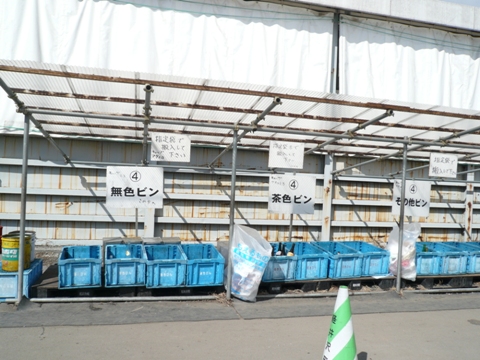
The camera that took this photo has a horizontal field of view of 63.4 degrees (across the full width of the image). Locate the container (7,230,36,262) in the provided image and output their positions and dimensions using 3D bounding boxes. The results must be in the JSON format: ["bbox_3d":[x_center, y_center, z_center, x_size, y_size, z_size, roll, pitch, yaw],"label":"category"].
[{"bbox_3d":[-2.420,0.753,4.320,0.305,0.330,0.305,2,0,-14],"label":"container"}]

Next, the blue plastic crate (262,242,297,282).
[{"bbox_3d":[0.386,1.008,4.821,0.405,0.295,0.605,2,3,-15],"label":"blue plastic crate"}]

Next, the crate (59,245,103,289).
[{"bbox_3d":[-1.723,0.923,4.215,0.405,0.295,0.605,2,3,-21],"label":"crate"}]

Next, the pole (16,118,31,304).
[{"bbox_3d":[-2.065,0.279,3.705,0.050,1.810,0.050,2,0,-14],"label":"pole"}]

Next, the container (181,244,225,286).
[{"bbox_3d":[-0.488,1.065,4.861,0.440,0.320,0.675,2,1,-15],"label":"container"}]

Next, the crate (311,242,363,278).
[{"bbox_3d":[1.242,1.041,5.086,0.405,0.295,0.605,2,3,-17],"label":"crate"}]

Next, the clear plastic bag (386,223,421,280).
[{"bbox_3d":[2.265,0.991,5.380,0.370,0.750,0.300,2,1,-15],"label":"clear plastic bag"}]

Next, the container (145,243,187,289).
[{"bbox_3d":[-0.863,0.963,4.393,0.405,0.295,0.605,2,3,-17],"label":"container"}]

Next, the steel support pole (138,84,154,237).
[{"bbox_3d":[-1.157,-0.235,4.800,0.070,1.868,0.070,2,1,-15],"label":"steel support pole"}]

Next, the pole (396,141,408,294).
[{"bbox_3d":[1.966,0.456,4.707,0.050,1.830,0.050,2,0,-14],"label":"pole"}]

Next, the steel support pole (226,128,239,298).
[{"bbox_3d":[-0.085,0.395,4.495,0.055,1.988,0.055,2,1,-15],"label":"steel support pole"}]

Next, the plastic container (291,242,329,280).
[{"bbox_3d":[0.863,1.115,5.354,0.440,0.320,0.675,2,1,-14],"label":"plastic container"}]

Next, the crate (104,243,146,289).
[{"bbox_3d":[-1.393,1.034,4.713,0.440,0.320,0.675,2,1,-16],"label":"crate"}]

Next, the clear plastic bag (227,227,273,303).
[{"bbox_3d":[0.112,0.905,4.250,0.430,0.810,0.330,2,0,-13],"label":"clear plastic bag"}]

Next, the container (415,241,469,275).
[{"bbox_3d":[3.112,1.214,6.082,0.440,0.320,0.675,2,1,-13],"label":"container"}]

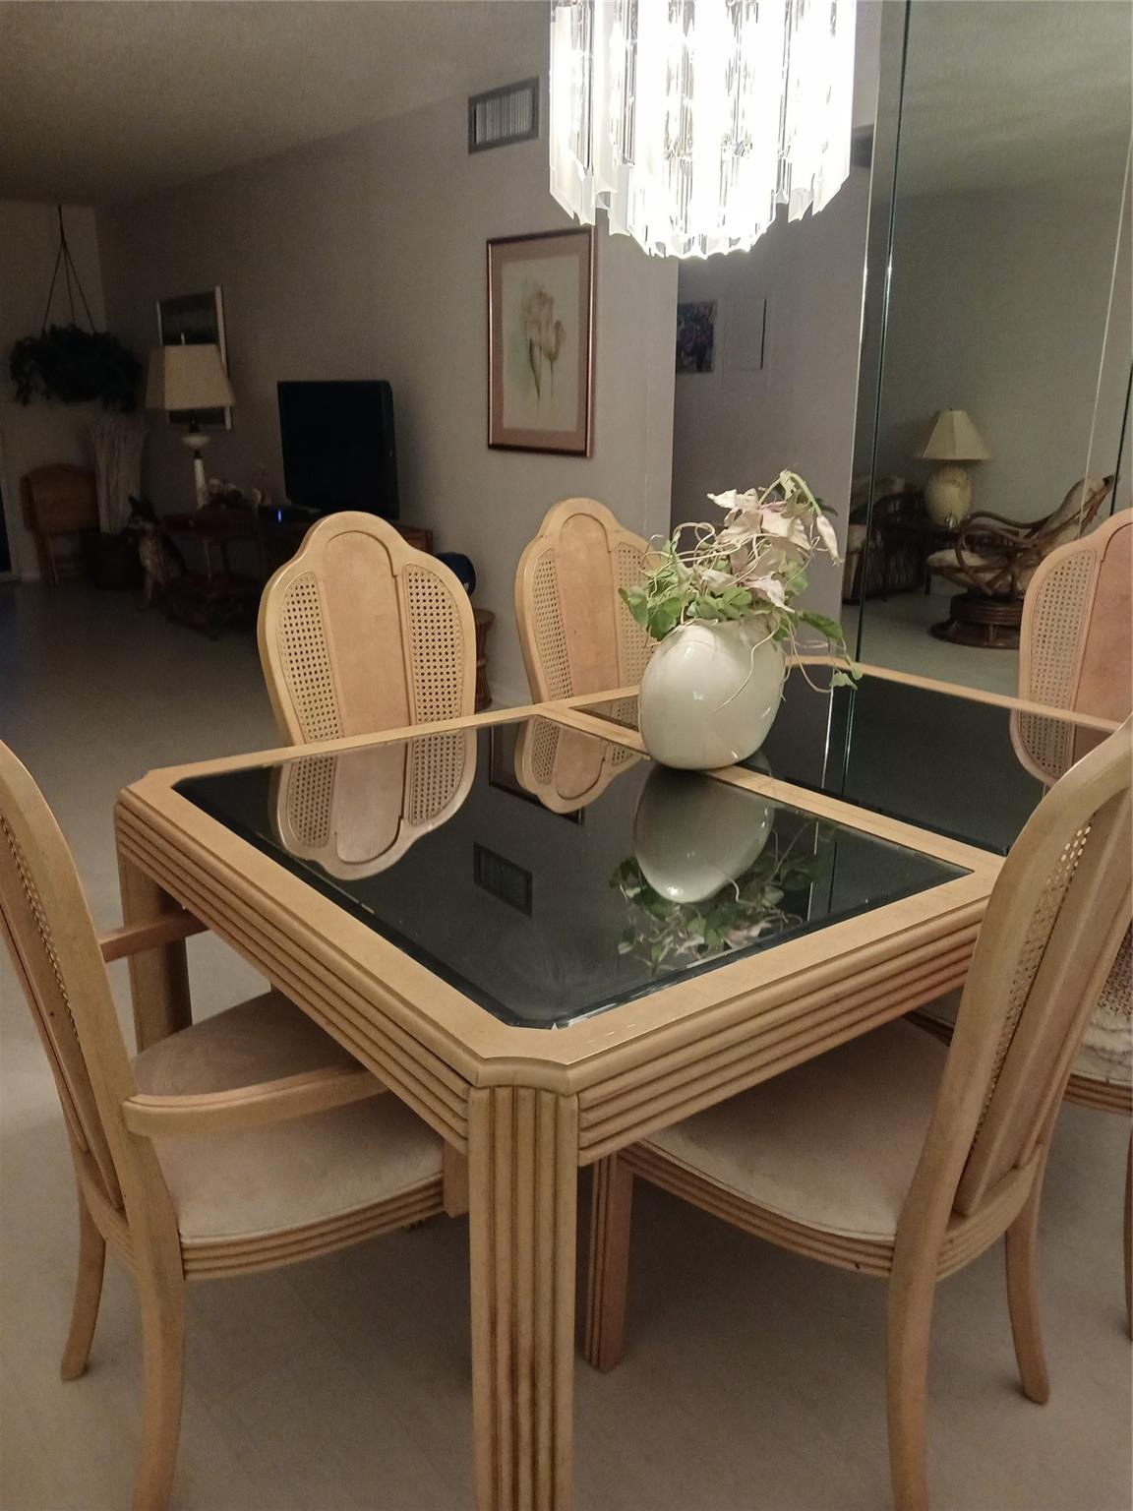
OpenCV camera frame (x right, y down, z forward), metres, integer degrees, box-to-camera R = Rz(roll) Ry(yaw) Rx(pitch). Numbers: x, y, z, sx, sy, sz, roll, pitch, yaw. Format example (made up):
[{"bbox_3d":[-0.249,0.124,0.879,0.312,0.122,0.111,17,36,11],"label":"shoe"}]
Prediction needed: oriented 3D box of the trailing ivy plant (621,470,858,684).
[{"bbox_3d":[0.265,-0.271,1.793,0.365,0.320,0.310,3,17,7],"label":"trailing ivy plant"}]

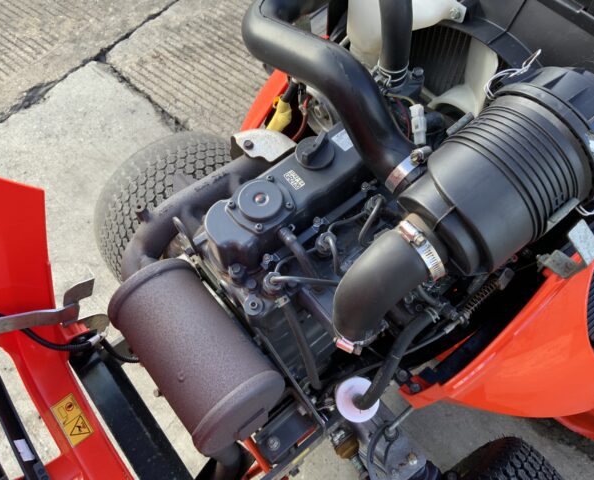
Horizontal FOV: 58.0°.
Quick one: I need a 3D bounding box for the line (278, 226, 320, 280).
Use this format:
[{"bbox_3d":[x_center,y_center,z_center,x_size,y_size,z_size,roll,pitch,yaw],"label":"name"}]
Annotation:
[{"bbox_3d":[0.003,0.016,0.614,0.022,0.045,0.072,-36,71,-12],"label":"line"}]

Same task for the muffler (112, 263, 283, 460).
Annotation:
[{"bbox_3d":[-0.118,0.132,0.631,0.118,0.118,0.196,-36,71,-12],"label":"muffler"}]

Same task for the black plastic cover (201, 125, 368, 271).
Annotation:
[{"bbox_3d":[-0.003,-0.050,0.633,0.225,0.076,0.078,-36,71,-12],"label":"black plastic cover"}]

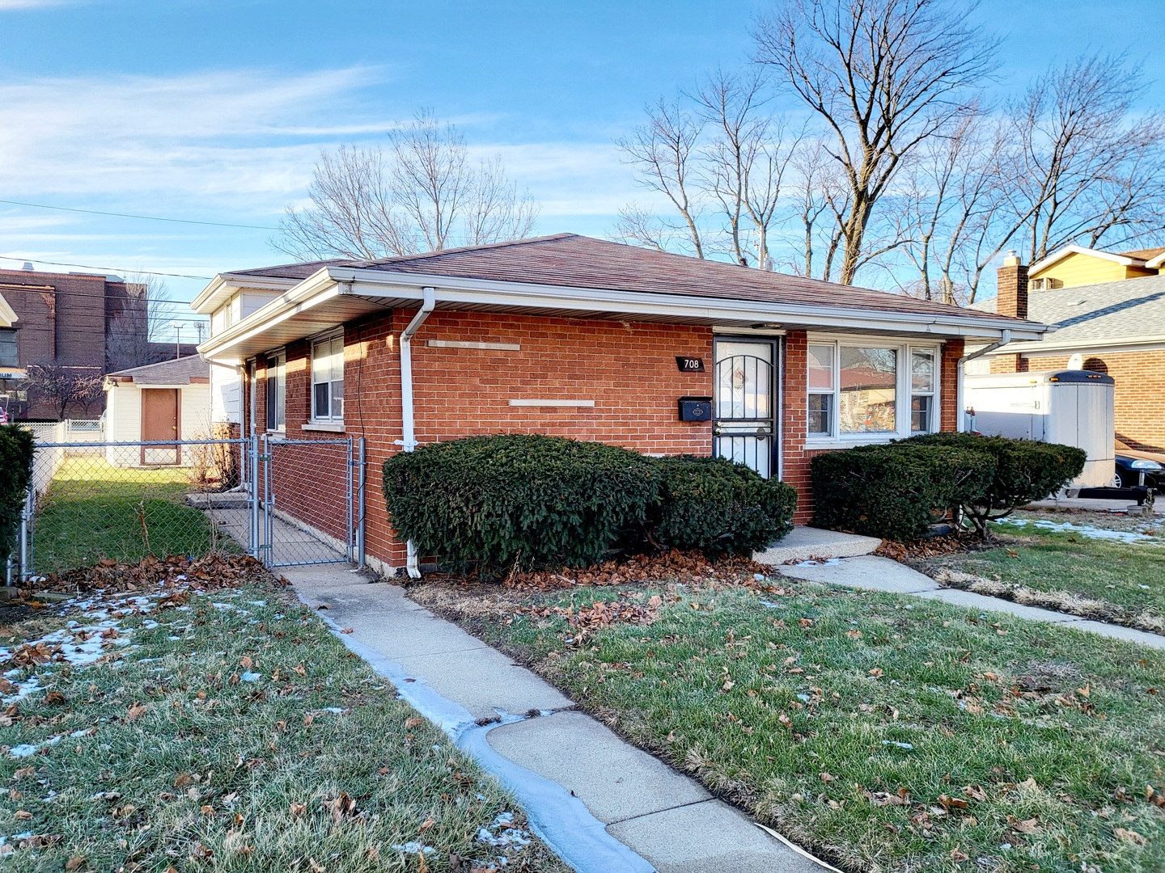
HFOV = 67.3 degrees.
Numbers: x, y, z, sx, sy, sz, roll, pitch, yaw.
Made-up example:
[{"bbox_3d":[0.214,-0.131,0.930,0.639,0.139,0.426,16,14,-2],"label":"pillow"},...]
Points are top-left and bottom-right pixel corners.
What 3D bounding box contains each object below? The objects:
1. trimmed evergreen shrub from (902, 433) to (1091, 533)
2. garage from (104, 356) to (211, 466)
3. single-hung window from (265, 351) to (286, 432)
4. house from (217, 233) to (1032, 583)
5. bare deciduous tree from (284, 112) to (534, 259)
[{"bbox_3d":[4.813,0.650,10.268,2.100,1.180,1.900,-1,2,-29],"label":"trimmed evergreen shrub"},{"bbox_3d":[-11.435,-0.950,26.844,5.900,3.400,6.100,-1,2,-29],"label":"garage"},{"bbox_3d":[-4.546,-0.666,13.115,0.100,1.180,1.650,-1,2,-29],"label":"single-hung window"},{"bbox_3d":[-1.440,-1.269,15.108,9.100,4.700,14.200,-1,2,-29],"label":"house"},{"bbox_3d":[-7.004,-6.207,34.828,10.300,13.680,10.000,0,2,0],"label":"bare deciduous tree"}]

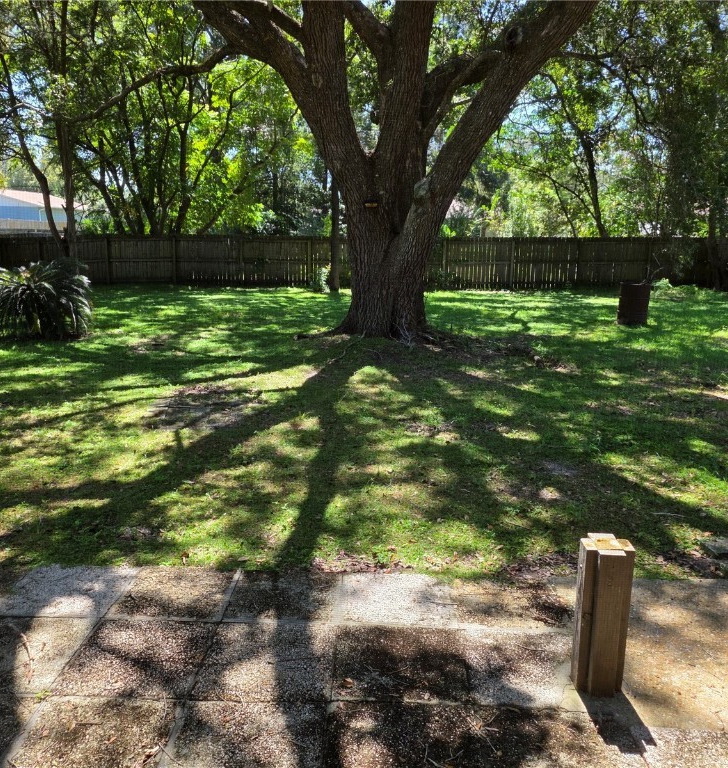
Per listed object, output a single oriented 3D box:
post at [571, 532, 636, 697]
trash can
[{"bbox_3d":[0.864,0.843,2.476,0.165,0.554,0.165,1,12,4],"label":"post"},{"bbox_3d":[5.466,-1.633,13.800,0.590,0.870,0.590,5,13,21],"label":"trash can"}]

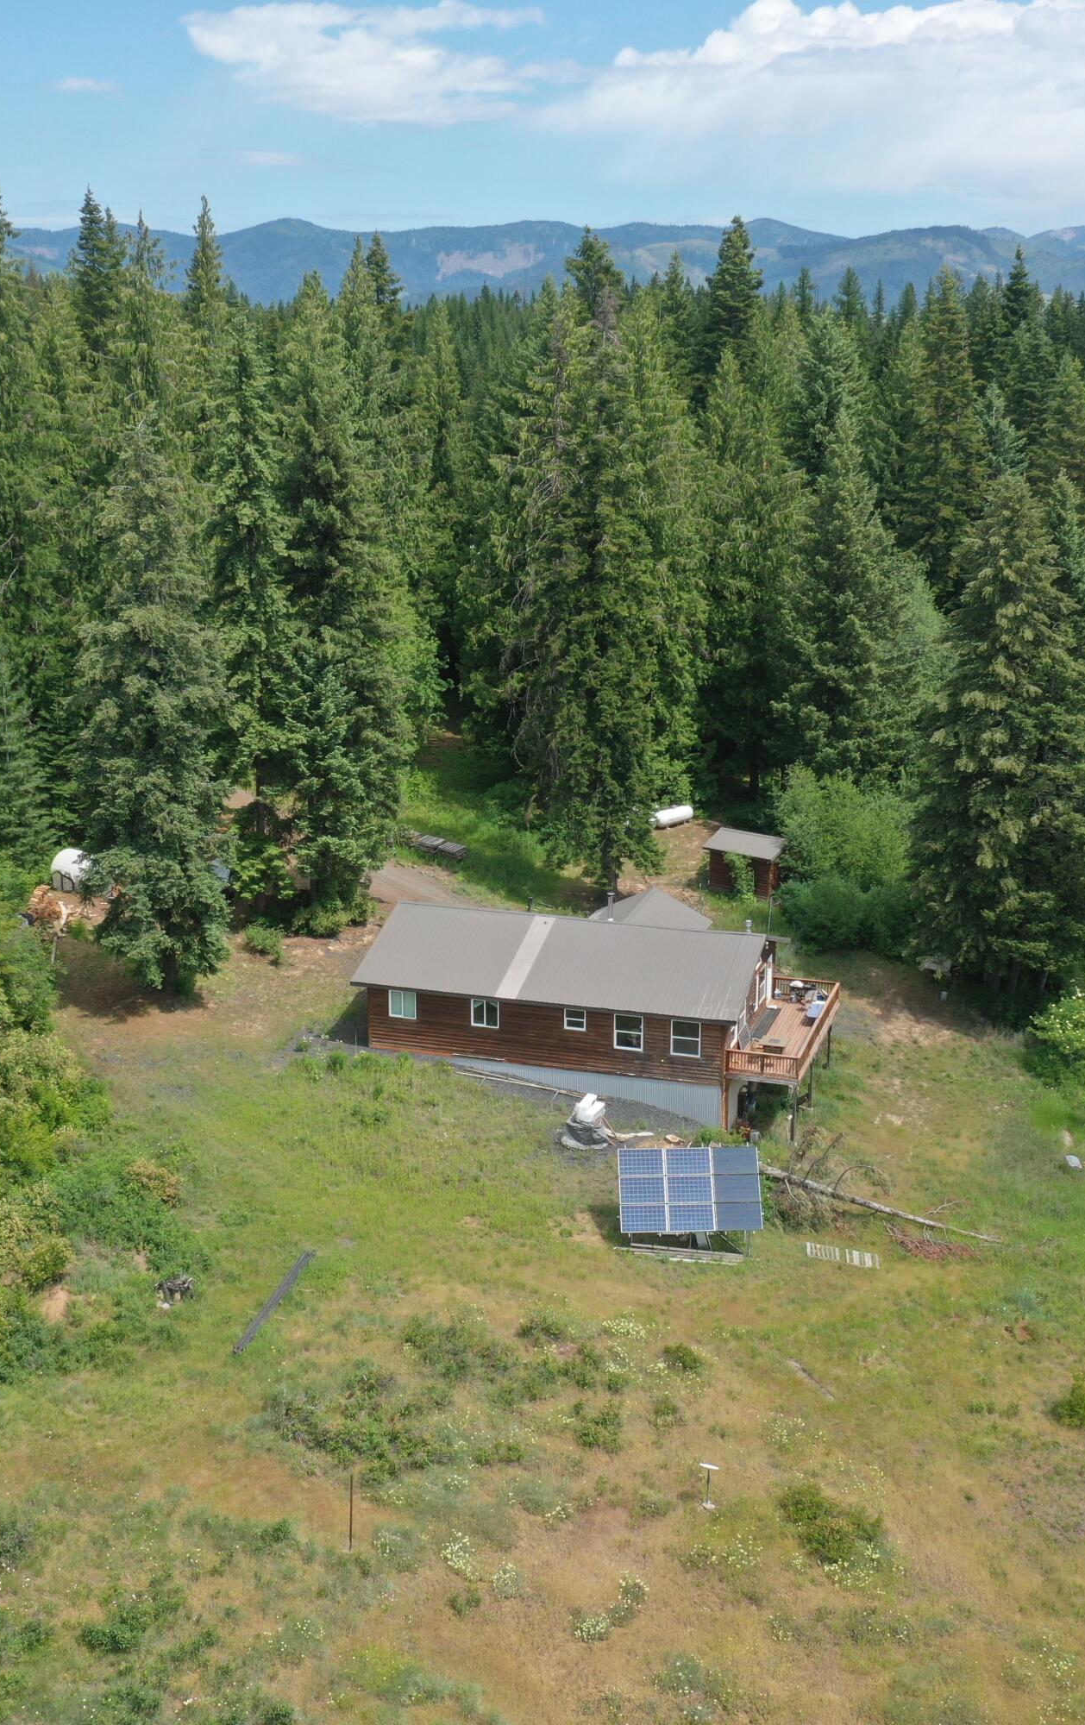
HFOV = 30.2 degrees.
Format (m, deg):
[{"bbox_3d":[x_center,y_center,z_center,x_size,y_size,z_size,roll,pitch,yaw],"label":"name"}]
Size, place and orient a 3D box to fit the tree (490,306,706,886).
[{"bbox_3d":[3.060,-12.740,99.350,9.780,29.480,9.780,0,16,0],"label":"tree"}]

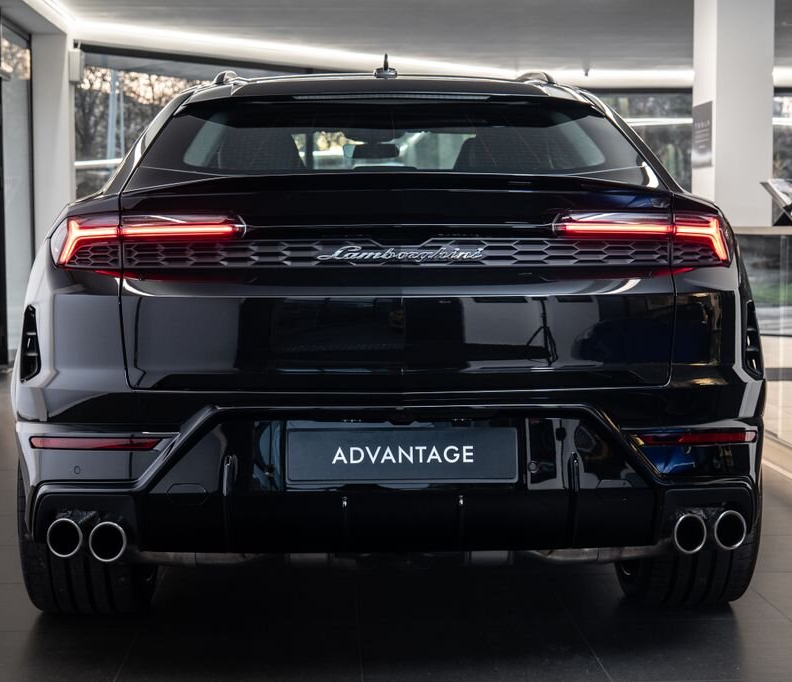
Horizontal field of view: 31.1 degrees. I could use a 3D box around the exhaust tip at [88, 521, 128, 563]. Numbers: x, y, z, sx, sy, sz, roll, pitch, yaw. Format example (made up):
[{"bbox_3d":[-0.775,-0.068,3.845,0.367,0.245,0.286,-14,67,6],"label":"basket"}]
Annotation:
[{"bbox_3d":[-0.652,0.456,3.292,0.092,0.092,0.120,0,4,2],"label":"exhaust tip"}]

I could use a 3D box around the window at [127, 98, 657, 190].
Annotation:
[{"bbox_3d":[-0.004,-0.508,3.546,1.260,0.150,0.610,0,34,-2],"label":"window"}]

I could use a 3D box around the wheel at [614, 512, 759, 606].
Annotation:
[{"bbox_3d":[0.823,0.381,4.182,0.320,0.780,0.780,0,4,-2],"label":"wheel"}]

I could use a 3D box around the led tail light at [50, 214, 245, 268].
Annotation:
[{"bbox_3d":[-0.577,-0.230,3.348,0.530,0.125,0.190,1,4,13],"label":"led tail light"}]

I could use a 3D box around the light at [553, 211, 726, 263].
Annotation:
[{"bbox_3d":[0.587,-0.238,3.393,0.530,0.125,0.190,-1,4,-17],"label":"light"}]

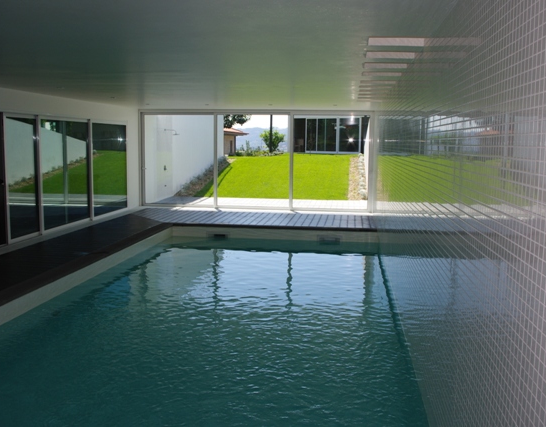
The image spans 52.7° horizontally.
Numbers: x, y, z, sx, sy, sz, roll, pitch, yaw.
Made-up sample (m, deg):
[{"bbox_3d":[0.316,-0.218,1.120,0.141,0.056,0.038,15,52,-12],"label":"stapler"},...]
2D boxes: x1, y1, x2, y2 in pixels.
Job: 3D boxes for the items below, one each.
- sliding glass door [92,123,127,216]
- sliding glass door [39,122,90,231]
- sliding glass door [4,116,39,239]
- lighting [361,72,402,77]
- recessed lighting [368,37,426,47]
[{"bbox_3d":[-3.692,-1.016,12.514,0.070,2.070,1.890,2,7,8],"label":"sliding glass door"},{"bbox_3d":[-3.982,-0.779,10.650,0.070,2.070,1.910,2,7,8],"label":"sliding glass door"},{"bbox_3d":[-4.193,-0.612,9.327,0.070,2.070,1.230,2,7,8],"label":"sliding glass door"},{"bbox_3d":[1.216,-1.563,6.074,0.430,0.060,0.320,2,7,8],"label":"lighting"},{"bbox_3d":[0.937,-1.317,4.130,0.430,0.060,0.370,2,7,8],"label":"recessed lighting"}]

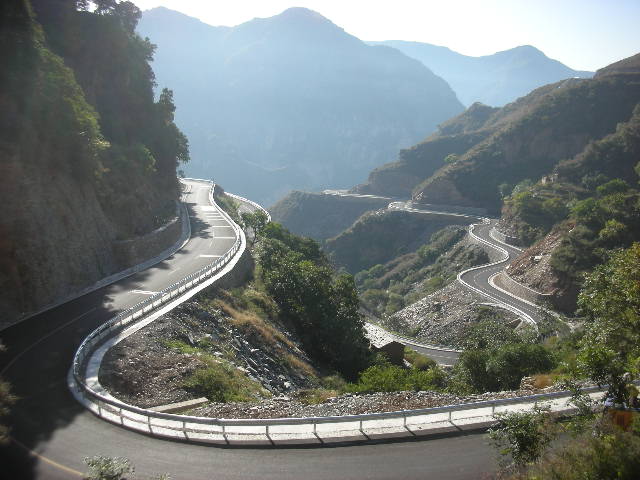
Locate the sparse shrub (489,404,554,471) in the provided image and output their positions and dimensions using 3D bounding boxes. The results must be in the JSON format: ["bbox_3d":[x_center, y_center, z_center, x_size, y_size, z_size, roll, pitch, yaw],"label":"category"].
[{"bbox_3d":[4.982,4.883,16.000,1.620,1.420,1.350,0,8,0],"label":"sparse shrub"}]

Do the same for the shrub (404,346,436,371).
[{"bbox_3d":[14.146,16.847,92.000,4.700,2.500,3.800,0,8,0],"label":"shrub"}]

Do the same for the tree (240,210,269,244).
[{"bbox_3d":[-10.628,-2.028,105.000,4.500,5.200,4.200,0,8,0],"label":"tree"}]

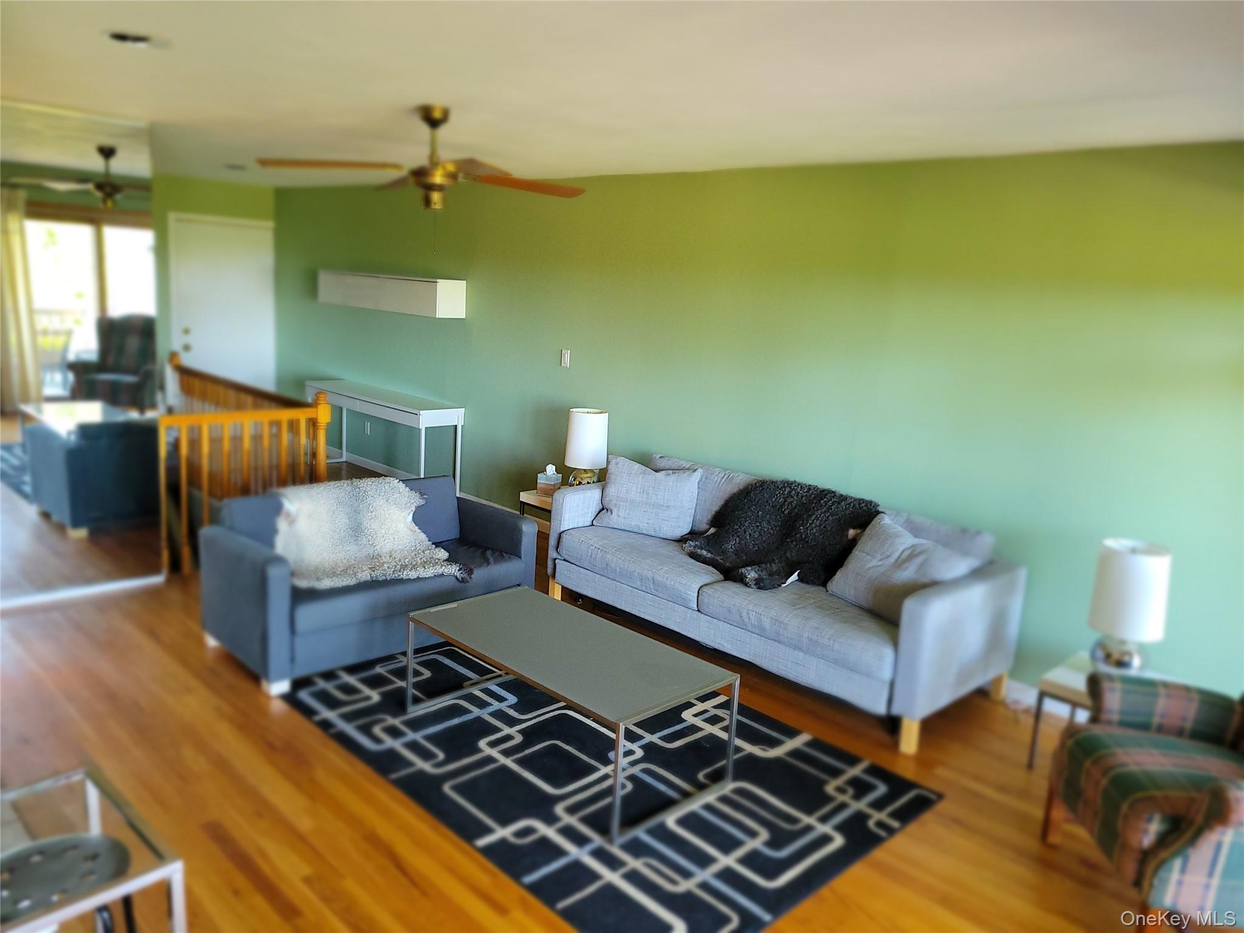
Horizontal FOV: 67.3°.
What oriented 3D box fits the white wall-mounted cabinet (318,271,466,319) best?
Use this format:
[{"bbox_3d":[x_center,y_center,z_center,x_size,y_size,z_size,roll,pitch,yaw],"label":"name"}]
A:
[{"bbox_3d":[-1.949,-1.436,7.750,1.810,0.280,0.260,14,15,43],"label":"white wall-mounted cabinet"}]

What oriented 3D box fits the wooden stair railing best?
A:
[{"bbox_3d":[-3.110,-0.162,6.441,2.600,1.000,1.100,14,15,43],"label":"wooden stair railing"}]

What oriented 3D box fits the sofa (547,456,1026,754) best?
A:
[{"bbox_3d":[0.707,0.523,4.731,2.260,0.780,0.890,14,15,43],"label":"sofa"}]

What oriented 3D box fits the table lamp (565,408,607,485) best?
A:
[{"bbox_3d":[-0.227,-0.098,5.916,0.265,0.500,0.265,3,11,-1],"label":"table lamp"}]

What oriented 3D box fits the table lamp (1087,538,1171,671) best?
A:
[{"bbox_3d":[1.962,0.546,3.627,0.265,0.485,0.265,14,15,43],"label":"table lamp"}]

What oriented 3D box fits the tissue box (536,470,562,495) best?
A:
[{"bbox_3d":[-0.461,0.111,6.074,0.120,0.140,0.120,8,12,23],"label":"tissue box"}]

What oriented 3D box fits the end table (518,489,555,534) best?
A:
[{"bbox_3d":[-0.350,0.386,6.104,0.500,0.395,0.430,14,16,43],"label":"end table"}]

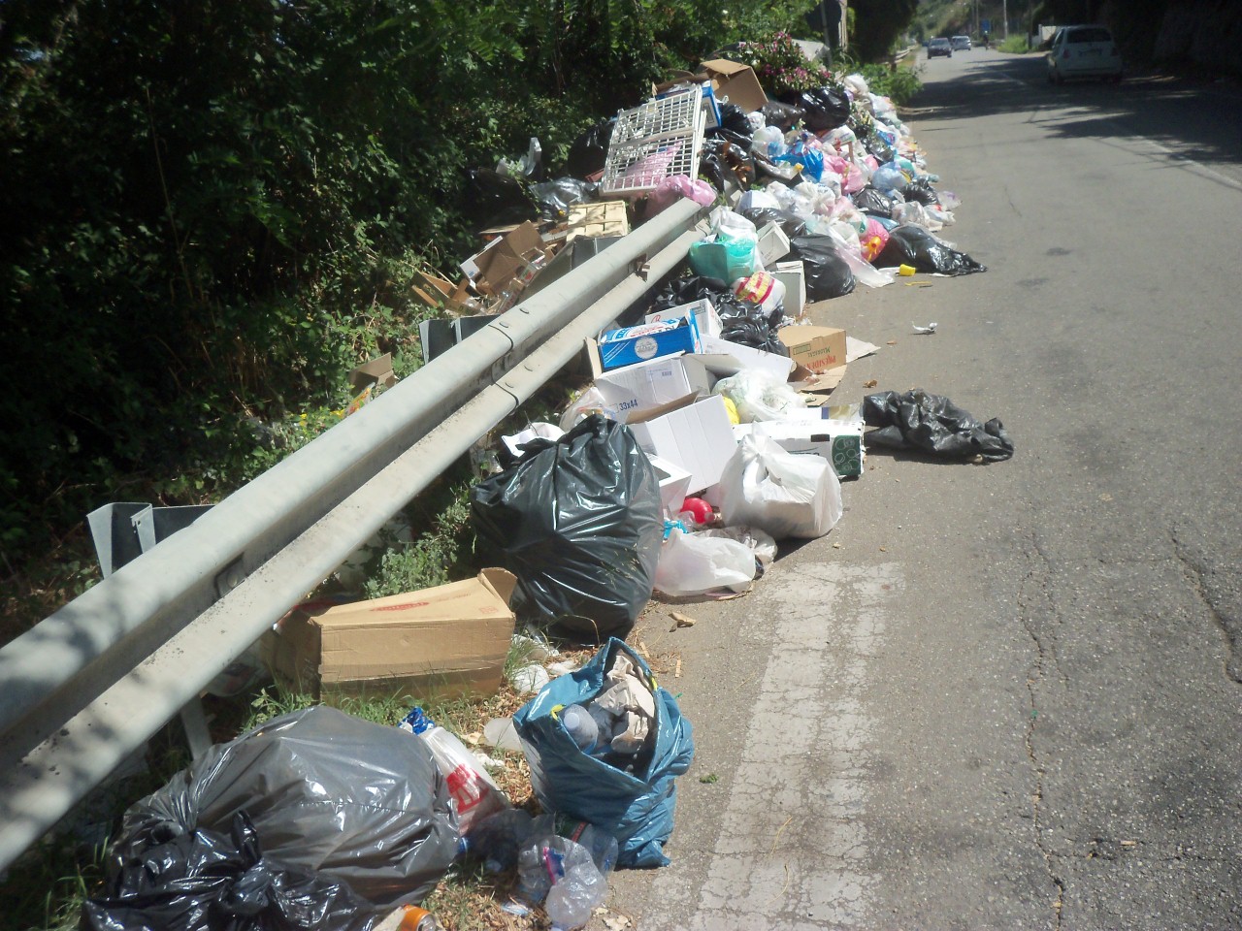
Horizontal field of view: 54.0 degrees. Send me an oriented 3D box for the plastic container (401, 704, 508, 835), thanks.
[{"bbox_3d":[-0.360,0.648,2.620,0.220,0.250,0.180,1,19,14],"label":"plastic container"}]

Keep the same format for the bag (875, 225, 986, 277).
[{"bbox_3d":[2.121,-1.487,8.400,0.720,0.300,0.420,-5,18,2],"label":"bag"}]

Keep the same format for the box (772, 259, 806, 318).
[{"bbox_3d":[1.042,-1.086,7.559,0.200,0.265,0.320,1,19,13],"label":"box"}]

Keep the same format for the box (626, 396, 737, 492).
[{"bbox_3d":[0.227,-0.081,4.500,0.290,0.310,0.240,-19,3,-19],"label":"box"}]

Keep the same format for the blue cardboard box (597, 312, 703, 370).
[{"bbox_3d":[0.130,-0.583,5.750,0.430,0.155,0.270,-11,14,2],"label":"blue cardboard box"}]

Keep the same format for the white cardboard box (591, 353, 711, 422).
[{"bbox_3d":[0.133,-0.330,5.150,0.420,0.270,0.320,-20,17,1],"label":"white cardboard box"}]

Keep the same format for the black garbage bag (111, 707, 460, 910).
[{"bbox_3d":[-0.691,0.709,2.530,0.680,0.360,0.460,-5,18,3],"label":"black garbage bag"}]

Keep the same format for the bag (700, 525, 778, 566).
[{"bbox_3d":[0.370,0.250,3.890,0.260,0.120,0.220,1,19,14],"label":"bag"}]

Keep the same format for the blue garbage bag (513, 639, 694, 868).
[{"bbox_3d":[-0.033,0.580,2.480,0.350,0.430,0.300,1,19,14],"label":"blue garbage bag"}]

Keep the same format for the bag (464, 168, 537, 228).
[{"bbox_3d":[-0.921,-2.045,9.300,0.520,0.420,0.450,-6,18,0],"label":"bag"}]

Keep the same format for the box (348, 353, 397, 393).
[{"bbox_3d":[-1.102,-0.393,5.400,0.260,0.220,0.220,8,22,33],"label":"box"}]

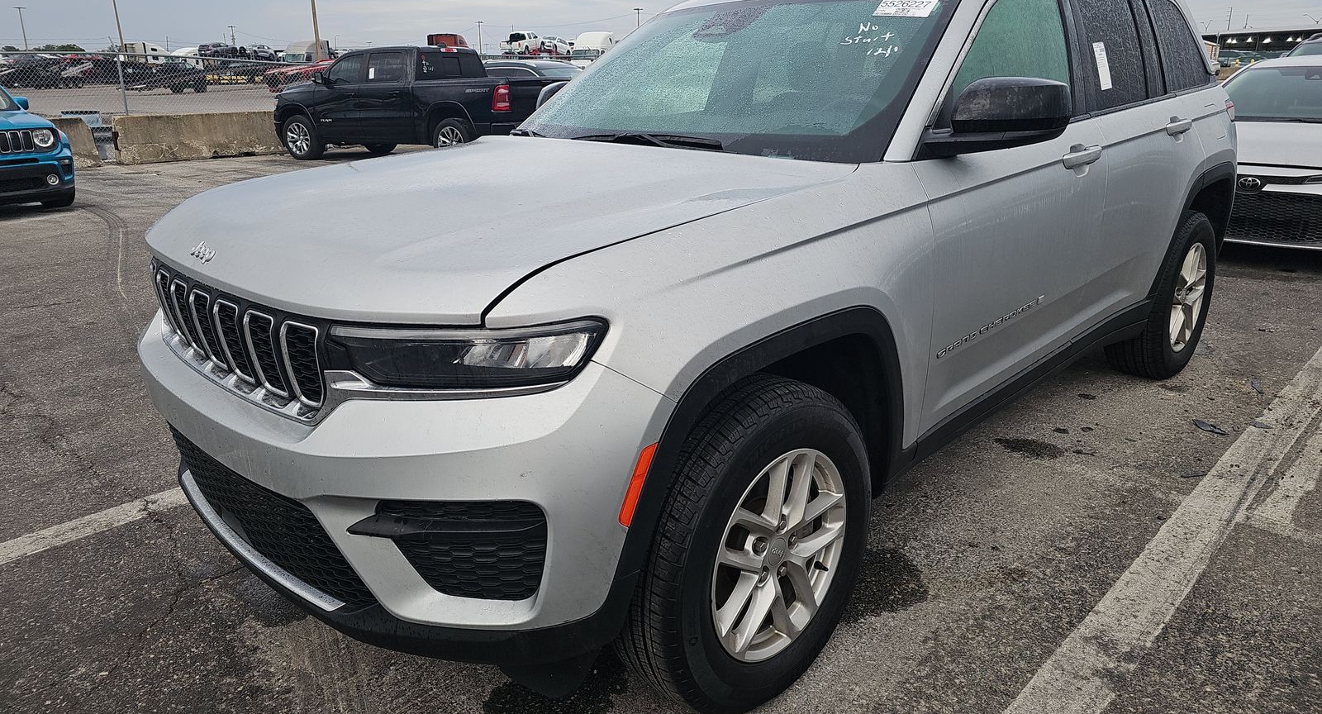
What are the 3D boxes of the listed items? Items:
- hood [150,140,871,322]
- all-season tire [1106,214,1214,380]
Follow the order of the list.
[{"bbox_3d":[-0.505,-0.416,2.309,1.500,0.280,1.410,16,25,42],"label":"hood"},{"bbox_3d":[2.291,-0.298,4.022,0.775,0.775,0.270,-19,25,-42],"label":"all-season tire"}]

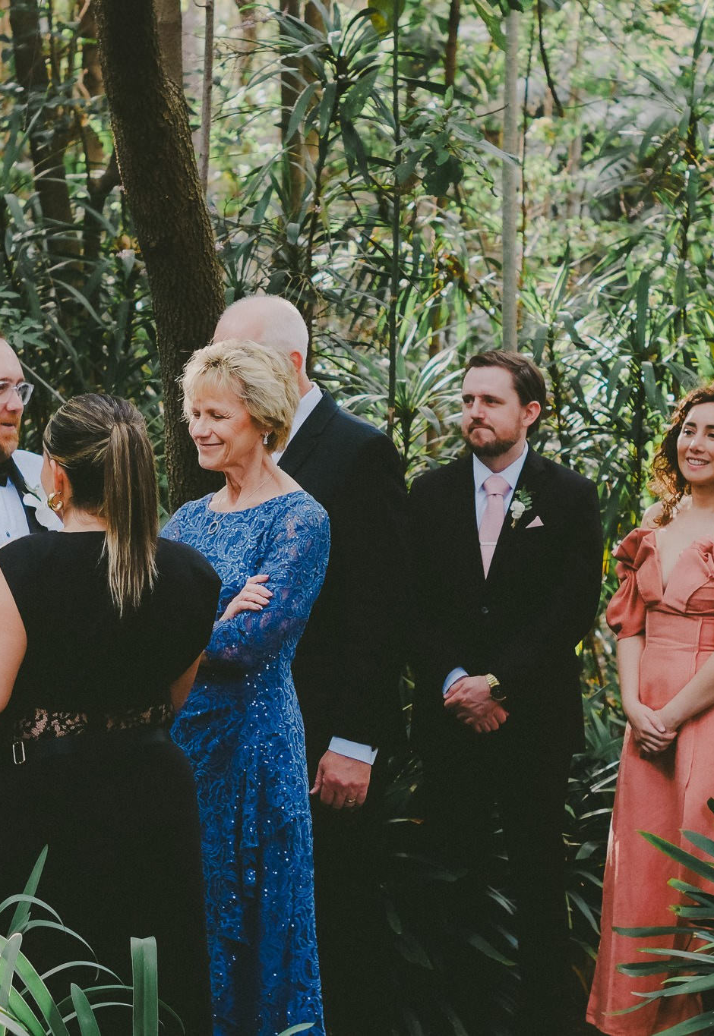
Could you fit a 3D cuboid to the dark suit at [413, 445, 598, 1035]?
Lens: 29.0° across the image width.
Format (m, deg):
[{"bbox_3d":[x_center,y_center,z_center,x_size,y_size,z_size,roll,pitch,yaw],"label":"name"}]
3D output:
[{"bbox_3d":[0.347,0.590,3.220,0.500,1.500,0.330,2,4,26],"label":"dark suit"}]

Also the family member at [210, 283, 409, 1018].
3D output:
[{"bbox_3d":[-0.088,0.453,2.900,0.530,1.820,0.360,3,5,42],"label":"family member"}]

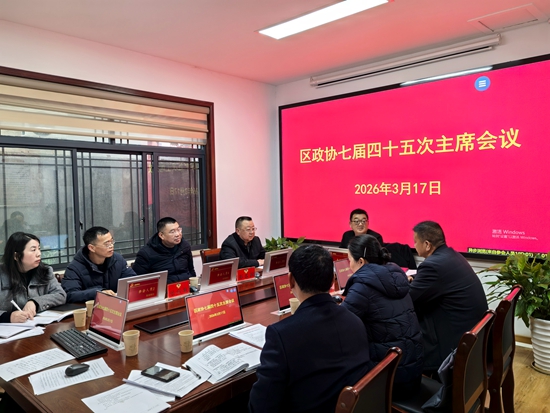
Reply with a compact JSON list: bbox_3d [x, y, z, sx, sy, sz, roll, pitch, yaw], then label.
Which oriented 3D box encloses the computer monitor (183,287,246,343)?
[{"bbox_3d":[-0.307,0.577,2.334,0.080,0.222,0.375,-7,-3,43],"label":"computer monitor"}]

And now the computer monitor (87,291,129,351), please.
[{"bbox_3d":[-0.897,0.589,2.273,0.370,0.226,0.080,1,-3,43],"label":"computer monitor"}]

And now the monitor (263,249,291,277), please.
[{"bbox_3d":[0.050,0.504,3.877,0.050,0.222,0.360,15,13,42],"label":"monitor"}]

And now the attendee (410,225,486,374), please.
[{"bbox_3d":[1.006,0.748,2.682,0.560,1.300,0.750,-3,3,-44],"label":"attendee"}]

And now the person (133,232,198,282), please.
[{"bbox_3d":[-0.901,0.742,3.763,0.720,1.280,0.550,1,3,38],"label":"person"}]

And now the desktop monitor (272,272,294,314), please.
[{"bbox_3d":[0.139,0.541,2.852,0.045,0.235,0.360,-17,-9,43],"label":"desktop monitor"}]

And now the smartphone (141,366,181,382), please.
[{"bbox_3d":[-0.469,0.691,1.771,0.155,0.012,0.078,0,3,36],"label":"smartphone"}]

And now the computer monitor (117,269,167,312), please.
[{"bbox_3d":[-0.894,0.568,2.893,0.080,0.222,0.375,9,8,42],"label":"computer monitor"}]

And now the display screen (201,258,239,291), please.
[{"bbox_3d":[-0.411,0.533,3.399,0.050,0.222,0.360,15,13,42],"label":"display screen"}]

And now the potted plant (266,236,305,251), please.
[{"bbox_3d":[0.118,0.853,5.660,0.750,0.900,0.750,1,3,43],"label":"potted plant"}]

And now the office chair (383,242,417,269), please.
[{"bbox_3d":[1.179,0.856,4.522,0.500,0.920,0.560,1,3,44],"label":"office chair"}]

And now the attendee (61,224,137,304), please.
[{"bbox_3d":[-1.296,0.790,3.284,0.720,1.265,0.600,0,2,28],"label":"attendee"}]

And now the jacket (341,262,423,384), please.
[{"bbox_3d":[0.640,0.636,2.406,0.520,0.620,0.520,-3,3,-43],"label":"jacket"}]

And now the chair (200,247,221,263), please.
[{"bbox_3d":[-0.439,0.899,4.439,0.550,0.900,0.460,1,3,44],"label":"chair"}]

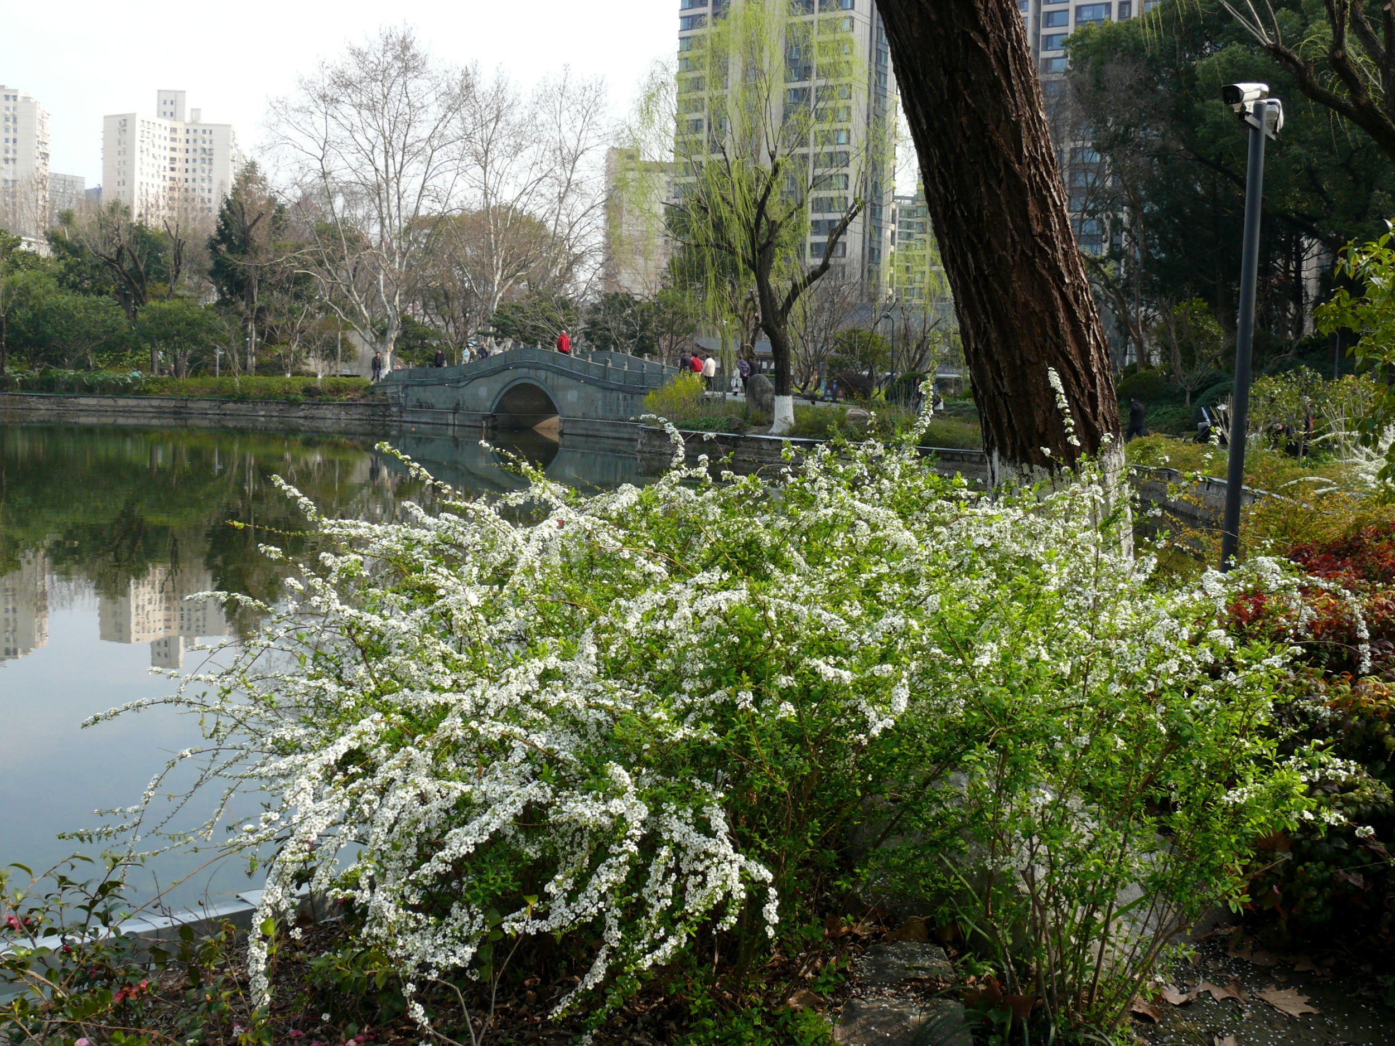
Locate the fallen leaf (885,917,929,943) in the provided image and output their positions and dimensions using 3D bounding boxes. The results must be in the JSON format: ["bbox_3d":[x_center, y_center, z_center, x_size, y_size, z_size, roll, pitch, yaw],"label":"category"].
[{"bbox_3d":[0.579,1.109,3.895,0.125,0.085,0.070,2,5,0],"label":"fallen leaf"}]

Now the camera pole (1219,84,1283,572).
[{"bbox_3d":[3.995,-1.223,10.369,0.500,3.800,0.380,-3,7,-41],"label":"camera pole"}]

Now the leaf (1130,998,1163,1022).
[{"bbox_3d":[1.116,1.208,3.501,0.095,0.045,0.110,4,6,24],"label":"leaf"}]

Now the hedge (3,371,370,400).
[{"bbox_3d":[-27.357,-7.423,77.031,19.500,1.250,2.000,1,5,-7],"label":"hedge"}]

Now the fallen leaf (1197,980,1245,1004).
[{"bbox_3d":[1.354,1.198,3.659,0.120,0.045,0.110,3,5,6],"label":"fallen leaf"}]

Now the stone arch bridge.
[{"bbox_3d":[-7.447,-6.693,69.806,4.600,4.300,24.300,-3,7,-43],"label":"stone arch bridge"}]

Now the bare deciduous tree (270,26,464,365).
[{"bbox_3d":[-18.469,-17.785,79.277,10.800,20.200,10.500,2,5,0],"label":"bare deciduous tree"}]

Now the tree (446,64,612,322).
[{"bbox_3d":[-10.509,-17.984,86.765,9.800,20.300,9.500,2,5,0],"label":"tree"}]

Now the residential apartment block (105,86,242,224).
[{"bbox_3d":[-158.048,-85.057,422.550,35.000,84.000,25.000,4,5,17],"label":"residential apartment block"}]

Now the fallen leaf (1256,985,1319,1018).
[{"bbox_3d":[1.523,1.216,3.630,0.130,0.030,0.170,0,6,-20],"label":"fallen leaf"}]

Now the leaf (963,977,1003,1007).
[{"bbox_3d":[0.714,1.167,3.526,0.115,0.085,0.080,2,5,0],"label":"leaf"}]

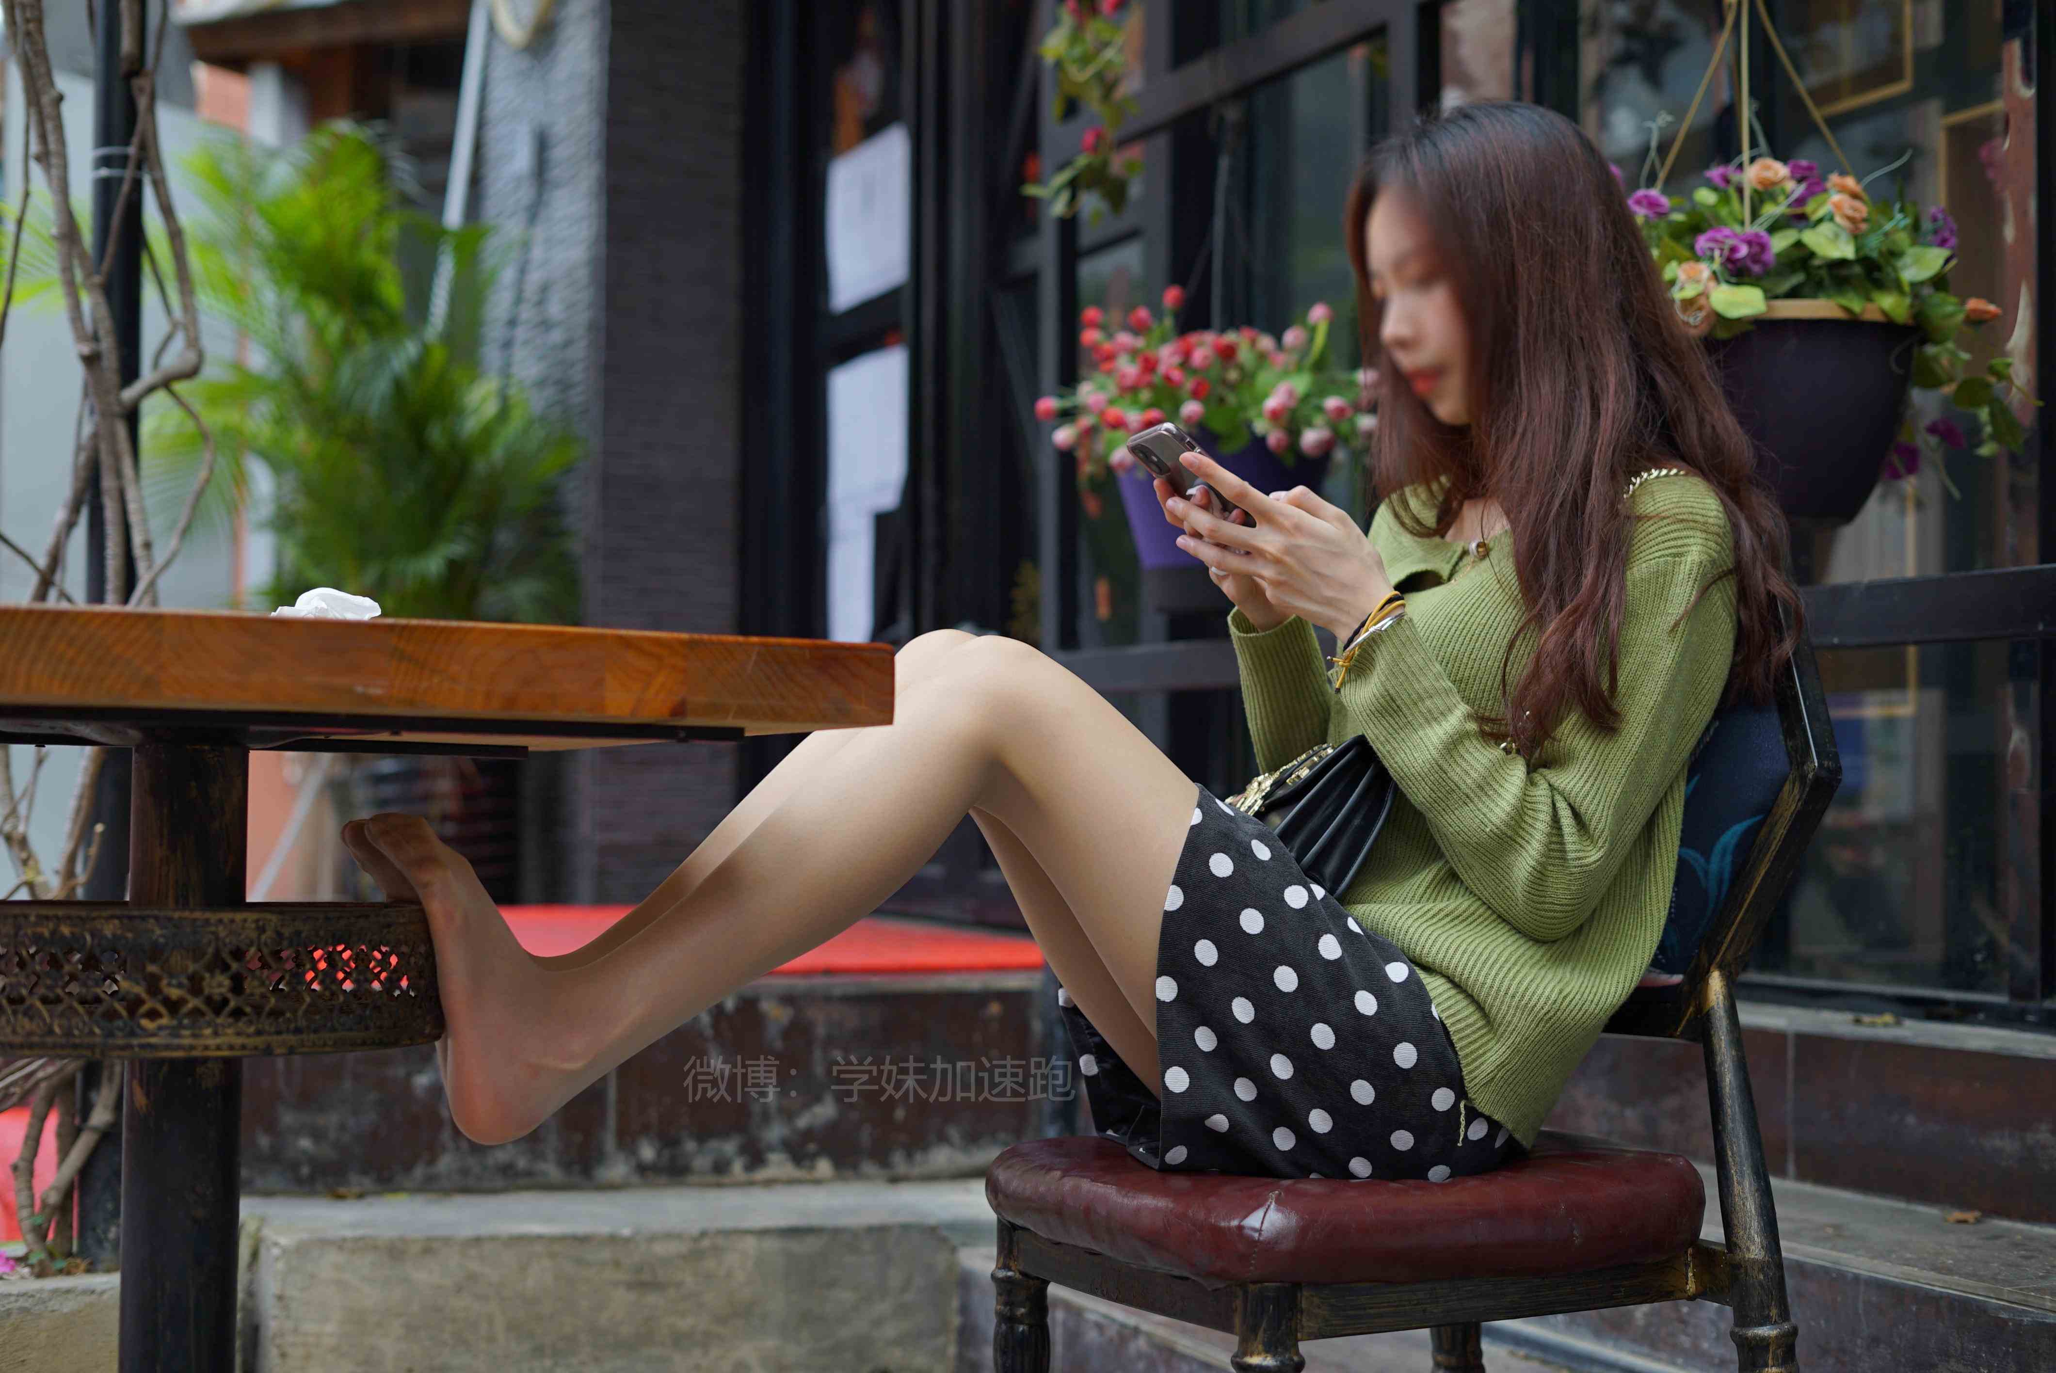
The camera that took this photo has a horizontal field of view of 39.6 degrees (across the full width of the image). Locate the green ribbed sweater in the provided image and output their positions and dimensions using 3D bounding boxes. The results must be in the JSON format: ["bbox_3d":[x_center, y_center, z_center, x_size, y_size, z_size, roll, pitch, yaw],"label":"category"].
[{"bbox_3d":[0.353,0.094,2.200,0.320,0.490,0.410,1,-2,-28],"label":"green ribbed sweater"}]

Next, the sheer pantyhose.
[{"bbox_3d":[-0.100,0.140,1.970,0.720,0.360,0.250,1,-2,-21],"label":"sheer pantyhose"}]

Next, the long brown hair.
[{"bbox_3d":[0.425,-0.201,2.220,0.290,0.490,0.260,1,-2,-28],"label":"long brown hair"}]

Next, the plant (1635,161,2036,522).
[{"bbox_3d":[0.791,-0.346,2.850,0.410,0.360,0.390,-1,-2,16],"label":"plant"}]

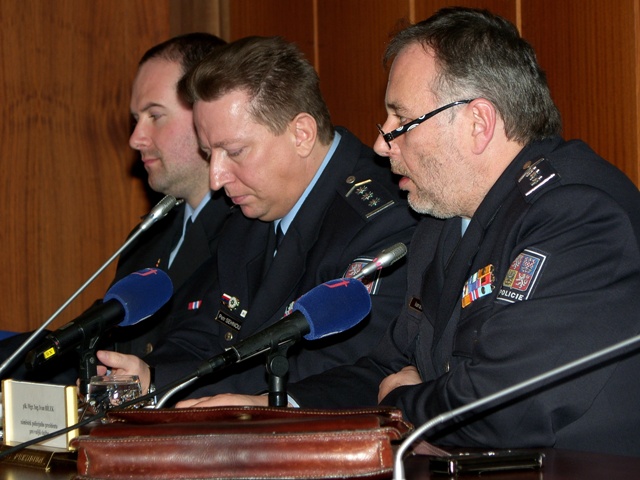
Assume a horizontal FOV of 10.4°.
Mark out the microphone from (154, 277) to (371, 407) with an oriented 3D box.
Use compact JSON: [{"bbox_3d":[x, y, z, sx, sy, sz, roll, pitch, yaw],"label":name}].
[{"bbox_3d":[-0.065,0.137,4.450,0.280,0.185,0.085,-5,6,-27],"label":"microphone"}]

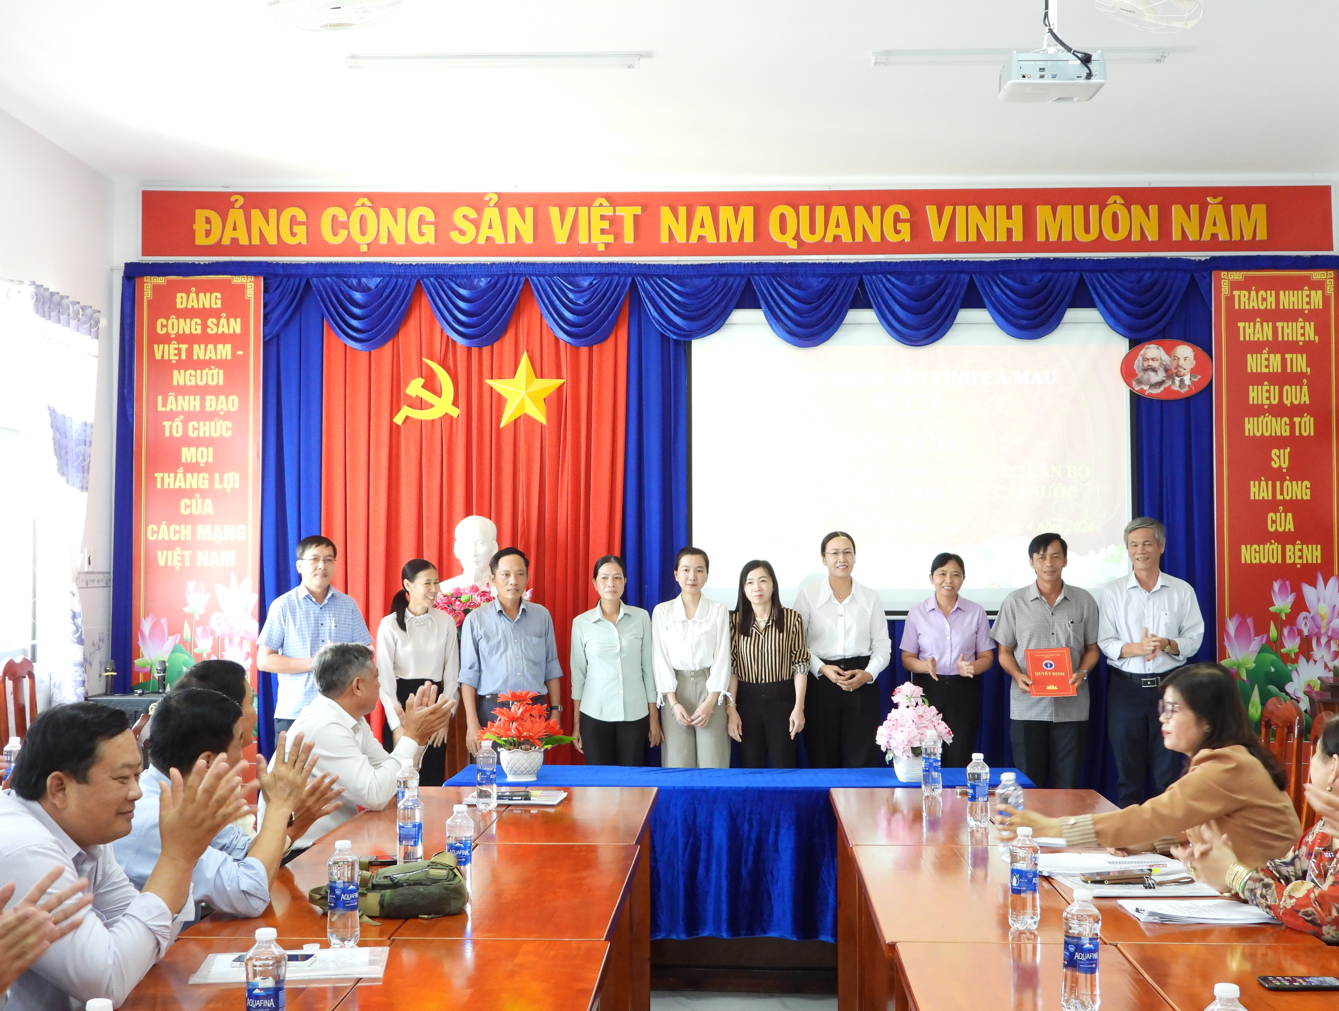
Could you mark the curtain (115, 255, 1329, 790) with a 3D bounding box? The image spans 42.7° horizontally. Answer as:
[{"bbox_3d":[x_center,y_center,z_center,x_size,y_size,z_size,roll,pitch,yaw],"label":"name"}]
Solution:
[{"bbox_3d":[0.326,0.213,9.373,6.740,3.120,0.220,0,-2,1],"label":"curtain"}]

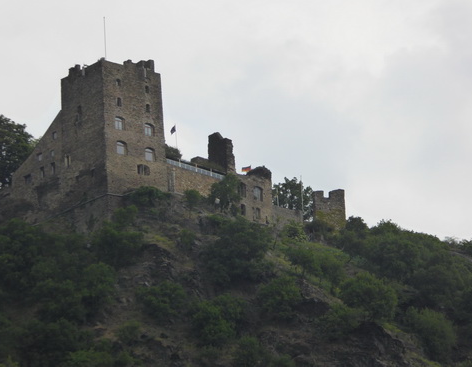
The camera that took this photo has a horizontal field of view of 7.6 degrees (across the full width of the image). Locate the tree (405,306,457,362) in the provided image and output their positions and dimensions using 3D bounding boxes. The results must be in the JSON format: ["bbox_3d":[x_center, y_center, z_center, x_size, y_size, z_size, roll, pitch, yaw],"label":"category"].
[{"bbox_3d":[26.174,20.321,476.000,6.729,7.536,6.392,-2,-17,0],"label":"tree"}]

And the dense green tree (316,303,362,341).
[{"bbox_3d":[13.707,18.454,473.000,6.151,5.082,5.844,-2,-17,0],"label":"dense green tree"}]

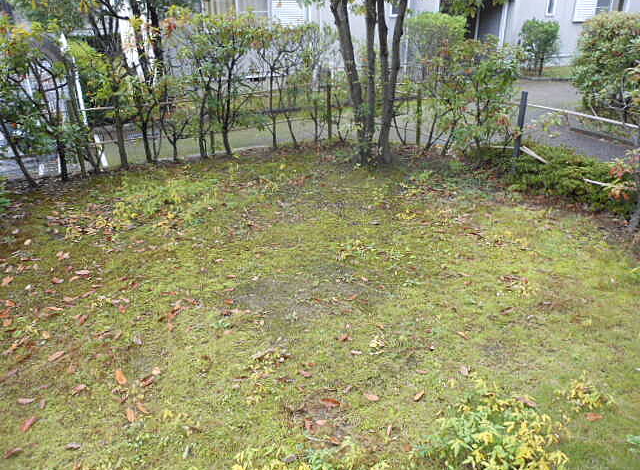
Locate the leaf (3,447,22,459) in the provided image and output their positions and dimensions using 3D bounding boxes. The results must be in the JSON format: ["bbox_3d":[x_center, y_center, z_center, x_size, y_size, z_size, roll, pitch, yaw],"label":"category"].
[{"bbox_3d":[-1.174,0.828,1.978,0.075,0.020,0.038,-20,30,-39],"label":"leaf"}]

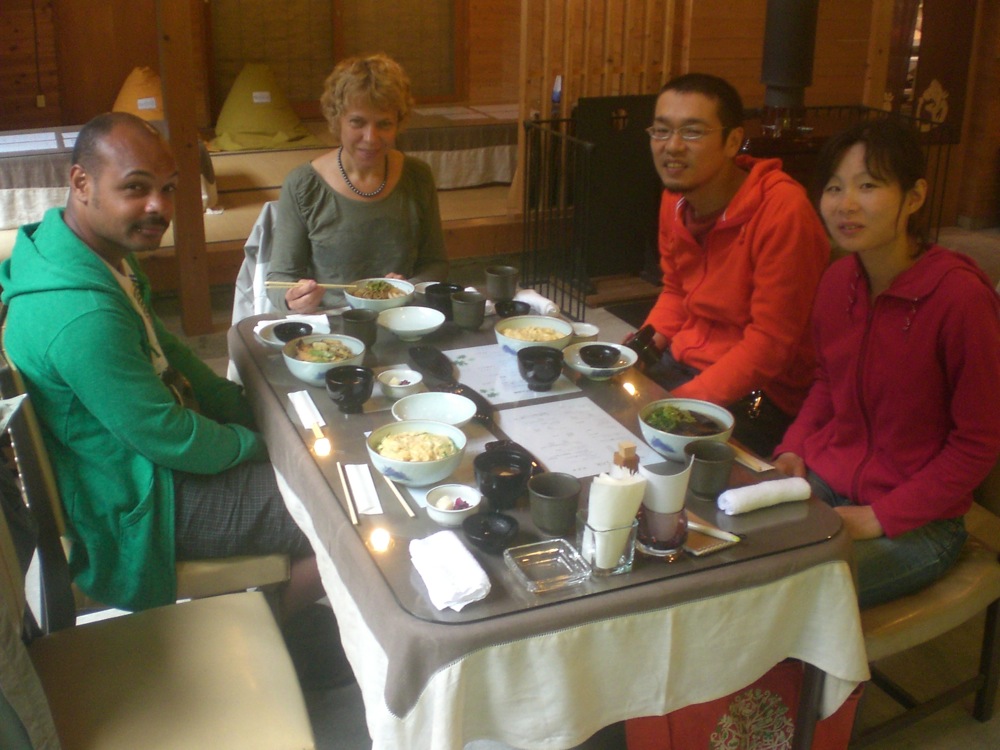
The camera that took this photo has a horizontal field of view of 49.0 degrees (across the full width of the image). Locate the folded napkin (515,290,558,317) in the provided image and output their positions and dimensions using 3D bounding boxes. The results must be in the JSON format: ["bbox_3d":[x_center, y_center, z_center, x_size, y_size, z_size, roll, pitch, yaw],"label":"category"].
[{"bbox_3d":[0.080,-0.164,2.503,0.046,0.037,0.135,-15,27,-34],"label":"folded napkin"}]

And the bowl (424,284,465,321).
[{"bbox_3d":[-0.122,-0.162,2.452,0.087,0.064,0.087,0,22,0],"label":"bowl"}]

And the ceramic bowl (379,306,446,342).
[{"bbox_3d":[-0.185,-0.098,2.318,0.144,0.044,0.144,0,22,0],"label":"ceramic bowl"}]

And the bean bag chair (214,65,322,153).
[{"bbox_3d":[-1.266,-1.459,5.827,0.540,0.440,0.500,-6,23,-15],"label":"bean bag chair"}]

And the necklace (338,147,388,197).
[{"bbox_3d":[-0.313,-0.472,2.520,0.118,0.120,0.120,-5,22,-14],"label":"necklace"}]

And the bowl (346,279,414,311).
[{"bbox_3d":[-0.267,-0.160,2.445,0.156,0.064,0.156,-2,22,-6],"label":"bowl"}]

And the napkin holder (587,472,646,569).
[{"bbox_3d":[0.145,0.191,1.482,0.064,0.132,0.060,-10,24,-24],"label":"napkin holder"}]

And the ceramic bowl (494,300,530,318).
[{"bbox_3d":[0.029,-0.135,2.427,0.078,0.034,0.078,1,22,0],"label":"ceramic bowl"}]

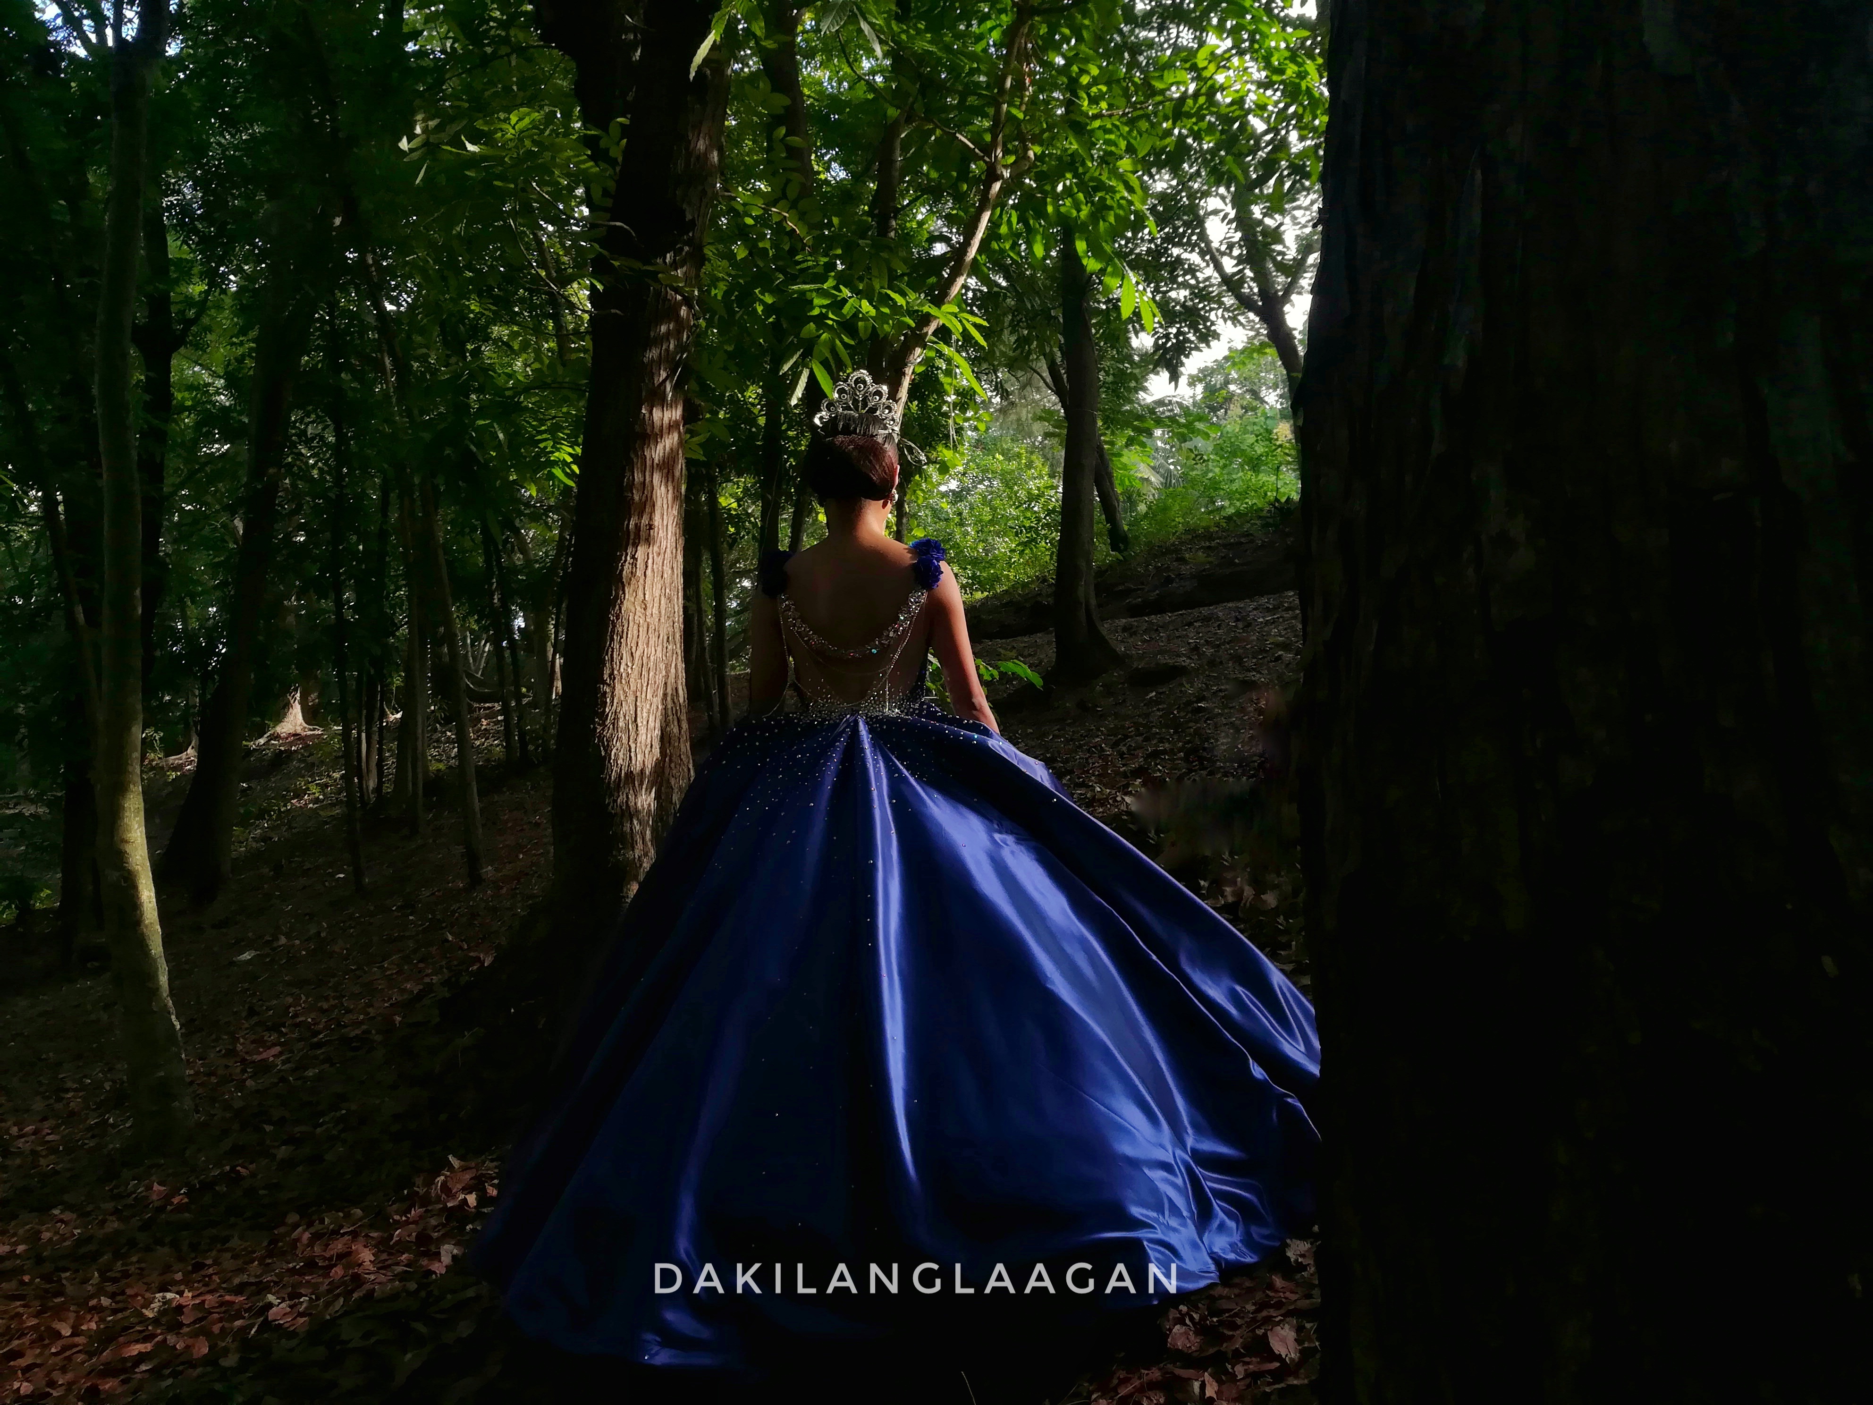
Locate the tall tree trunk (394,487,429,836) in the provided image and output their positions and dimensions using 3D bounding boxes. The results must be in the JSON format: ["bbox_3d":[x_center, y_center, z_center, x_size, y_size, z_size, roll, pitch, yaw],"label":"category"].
[{"bbox_3d":[-3.058,-0.226,8.200,0.160,2.000,0.160,-2,2,0],"label":"tall tree trunk"}]

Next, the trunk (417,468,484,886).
[{"bbox_3d":[-2.317,-0.125,6.700,0.130,2.000,0.130,-7,2,0],"label":"trunk"}]

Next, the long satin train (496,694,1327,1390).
[{"bbox_3d":[-0.030,0.510,2.720,1.600,1.020,1.250,0,3,0],"label":"long satin train"}]

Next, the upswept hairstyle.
[{"bbox_3d":[-0.166,-0.460,2.720,0.175,0.155,0.190,1,3,15],"label":"upswept hairstyle"}]

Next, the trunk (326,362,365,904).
[{"bbox_3d":[-2.854,-0.350,6.800,0.110,2.550,0.110,-3,2,0],"label":"trunk"}]

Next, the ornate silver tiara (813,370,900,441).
[{"bbox_3d":[-0.156,-0.581,2.750,0.170,0.135,0.130,1,3,15],"label":"ornate silver tiara"}]

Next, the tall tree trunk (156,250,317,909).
[{"bbox_3d":[-3.391,-0.653,6.900,0.300,3.310,0.300,8,2,0],"label":"tall tree trunk"}]

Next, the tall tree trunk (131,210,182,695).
[{"bbox_3d":[-5.161,-1.664,9.300,0.220,3.260,0.220,2,2,0],"label":"tall tree trunk"}]

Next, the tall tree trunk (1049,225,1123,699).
[{"bbox_3d":[0.993,-1.640,9.500,0.400,3.050,0.400,-1,2,0],"label":"tall tree trunk"}]

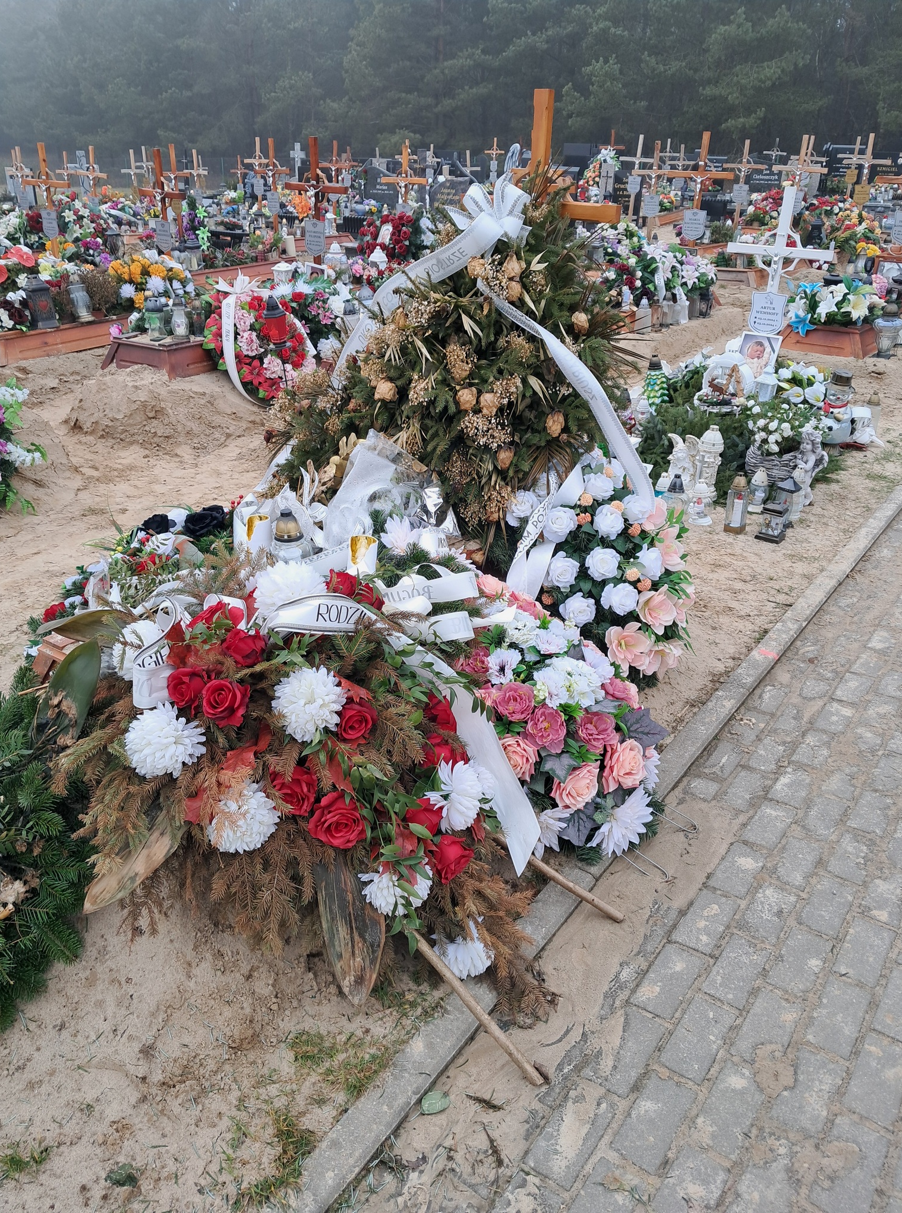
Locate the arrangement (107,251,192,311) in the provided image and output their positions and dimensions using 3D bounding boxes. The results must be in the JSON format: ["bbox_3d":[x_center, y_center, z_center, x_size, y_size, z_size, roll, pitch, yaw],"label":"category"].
[{"bbox_3d":[-2.201,-2.346,6.900,0.580,0.460,0.380,10,27,18],"label":"arrangement"}]

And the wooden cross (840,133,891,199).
[{"bbox_3d":[5.311,-5.324,12.329,0.630,1.500,0.080,14,28,23],"label":"wooden cross"}]

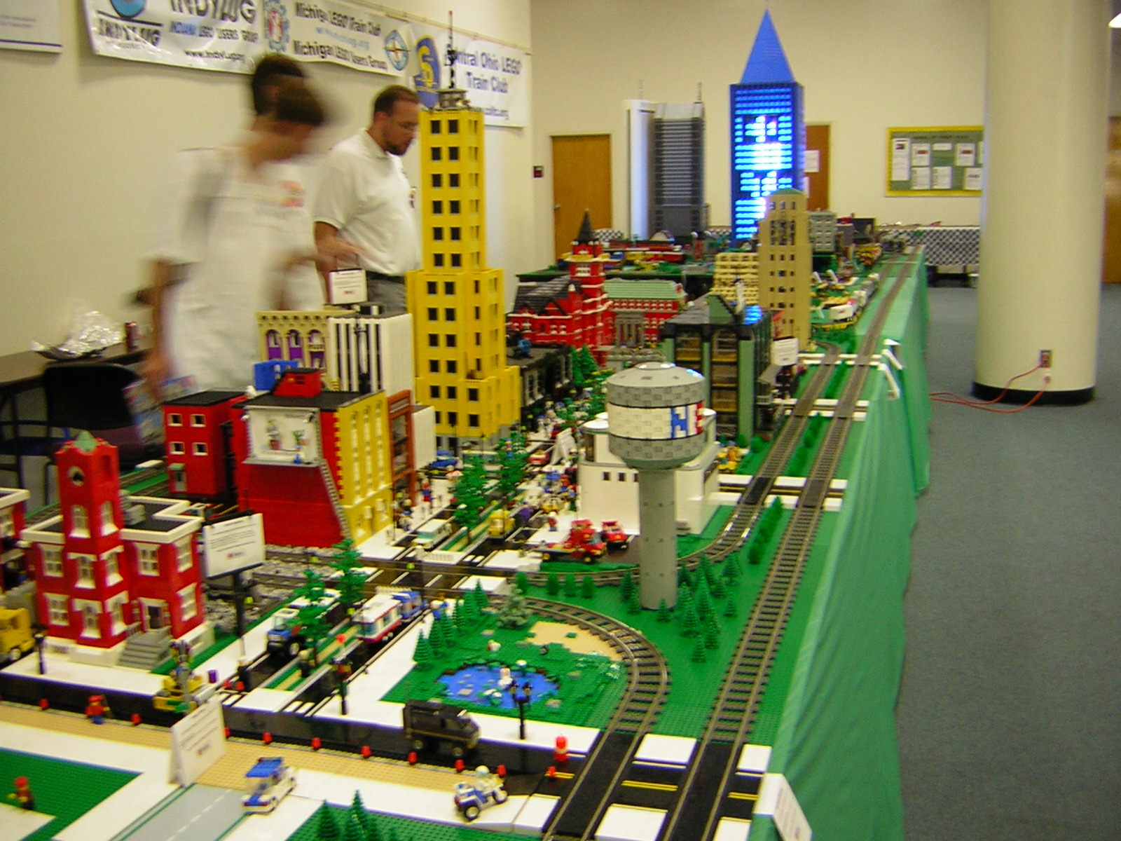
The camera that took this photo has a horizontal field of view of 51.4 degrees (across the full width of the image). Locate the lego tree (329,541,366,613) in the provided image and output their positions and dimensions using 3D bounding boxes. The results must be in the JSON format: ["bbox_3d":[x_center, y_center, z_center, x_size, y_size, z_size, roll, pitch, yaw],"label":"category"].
[{"bbox_3d":[-0.347,0.267,1.903,0.060,0.154,0.060,2,12,17],"label":"lego tree"}]

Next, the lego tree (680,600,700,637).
[{"bbox_3d":[0.211,0.320,1.905,0.034,0.064,0.034,1,12,17],"label":"lego tree"}]

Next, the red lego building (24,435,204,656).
[{"bbox_3d":[-0.690,0.171,1.874,0.242,0.346,0.236,2,12,17],"label":"red lego building"}]

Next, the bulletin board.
[{"bbox_3d":[5.008,-3.350,15.076,1.500,0.890,0.030,1,12,17],"label":"bulletin board"}]

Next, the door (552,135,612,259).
[{"bbox_3d":[0.345,-3.139,17.351,0.910,2.100,0.060,2,12,17],"label":"door"}]

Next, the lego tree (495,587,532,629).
[{"bbox_3d":[-0.081,0.312,1.984,0.060,0.070,0.060,-2,11,0],"label":"lego tree"}]

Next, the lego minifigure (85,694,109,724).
[{"bbox_3d":[-0.638,0.396,1.608,0.026,0.043,0.026,9,15,42],"label":"lego minifigure"}]

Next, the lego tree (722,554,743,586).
[{"bbox_3d":[0.316,0.269,2.140,0.034,0.064,0.034,1,12,17],"label":"lego tree"}]

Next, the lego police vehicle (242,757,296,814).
[{"bbox_3d":[-0.344,0.430,1.381,0.033,0.045,0.067,2,12,17],"label":"lego police vehicle"}]

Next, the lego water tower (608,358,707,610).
[{"bbox_3d":[0.168,0.111,1.976,0.163,0.418,0.163,2,12,17],"label":"lego water tower"}]

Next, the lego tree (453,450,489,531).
[{"bbox_3d":[-0.187,0.154,2.368,0.068,0.174,0.066,2,12,17],"label":"lego tree"}]

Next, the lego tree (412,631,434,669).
[{"bbox_3d":[-0.217,0.354,1.815,0.034,0.064,0.034,-2,11,0],"label":"lego tree"}]

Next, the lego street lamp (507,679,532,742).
[{"bbox_3d":[-0.052,0.382,1.547,0.034,0.083,0.012,1,12,17],"label":"lego street lamp"}]

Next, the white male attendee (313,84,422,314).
[{"bbox_3d":[-0.655,-0.283,4.267,0.400,1.819,0.520,0,11,7],"label":"white male attendee"}]

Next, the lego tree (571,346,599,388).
[{"bbox_3d":[0.089,-0.201,4.296,0.100,0.155,0.100,-2,11,0],"label":"lego tree"}]

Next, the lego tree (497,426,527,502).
[{"bbox_3d":[-0.115,0.110,2.606,0.070,0.172,0.070,2,12,17],"label":"lego tree"}]

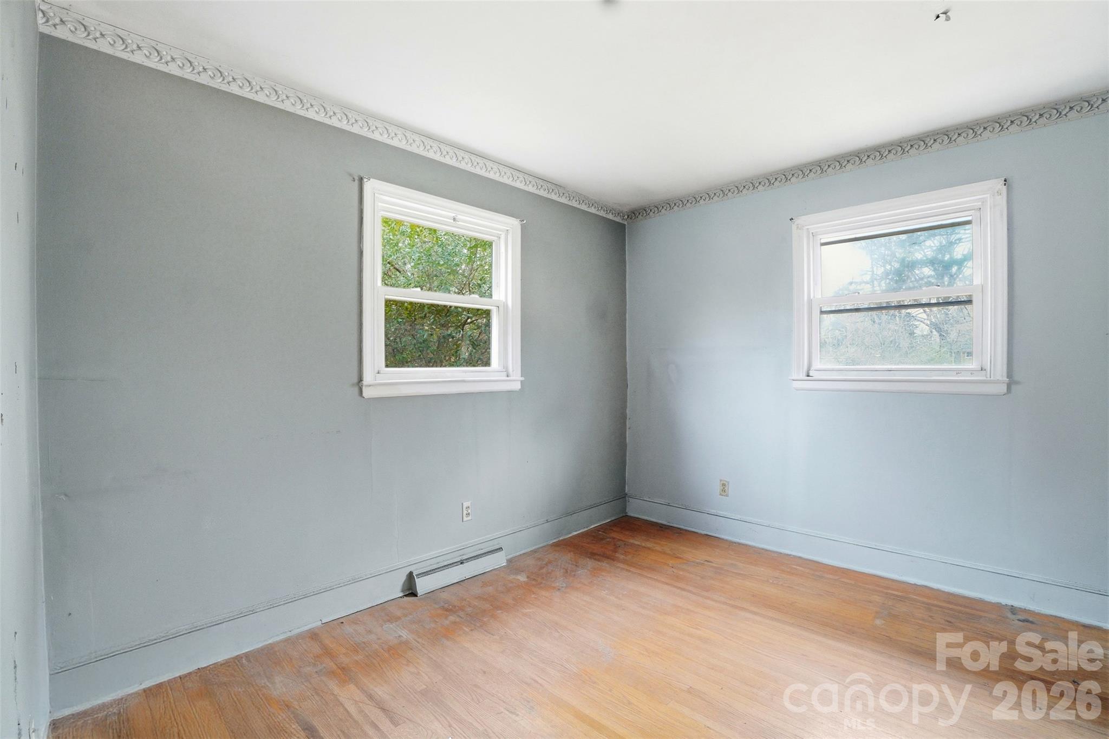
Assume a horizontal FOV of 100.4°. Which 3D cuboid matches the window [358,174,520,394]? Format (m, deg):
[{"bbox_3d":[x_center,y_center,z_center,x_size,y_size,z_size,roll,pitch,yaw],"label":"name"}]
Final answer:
[{"bbox_3d":[-0.612,-0.415,2.716,1.048,1.112,0.105,0,1,-43],"label":"window"}]

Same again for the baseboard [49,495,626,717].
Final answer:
[{"bbox_3d":[-0.590,1.126,2.722,3.213,0.173,0.045,0,1,-43],"label":"baseboard"}]

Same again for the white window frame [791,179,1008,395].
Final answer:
[{"bbox_3d":[1.962,-0.424,2.724,1.006,1.117,0.105,0,0,39],"label":"white window frame"}]

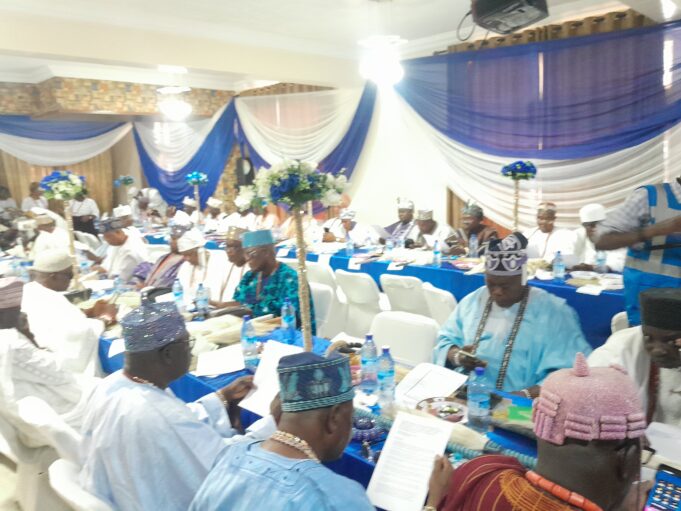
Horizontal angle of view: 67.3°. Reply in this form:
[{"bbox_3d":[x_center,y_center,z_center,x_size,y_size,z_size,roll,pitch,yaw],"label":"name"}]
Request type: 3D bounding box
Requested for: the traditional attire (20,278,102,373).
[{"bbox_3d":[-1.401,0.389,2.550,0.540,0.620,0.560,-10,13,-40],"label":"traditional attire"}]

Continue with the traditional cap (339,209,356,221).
[{"bbox_3d":[0.089,-0.481,6.050,0.190,0.130,0.200,-11,21,4],"label":"traditional cap"}]

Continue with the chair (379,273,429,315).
[{"bbox_3d":[0.614,0.571,3.859,0.450,0.880,0.550,6,12,39],"label":"chair"}]

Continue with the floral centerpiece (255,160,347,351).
[{"bbox_3d":[-0.167,0.035,2.324,0.420,0.930,0.420,-1,10,0],"label":"floral centerpiece"}]

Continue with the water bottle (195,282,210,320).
[{"bbox_3d":[-0.877,0.283,3.217,0.073,0.245,0.073,6,12,39],"label":"water bottle"}]

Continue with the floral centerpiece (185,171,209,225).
[{"bbox_3d":[-2.465,-0.972,8.810,0.420,0.950,0.420,6,12,39],"label":"floral centerpiece"}]

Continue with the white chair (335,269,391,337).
[{"bbox_3d":[0.292,0.547,4.289,0.450,0.890,0.520,5,11,45],"label":"white chair"}]

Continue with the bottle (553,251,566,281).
[{"bbox_3d":[1.656,0.083,3.856,0.066,0.232,0.066,7,13,41],"label":"bottle"}]

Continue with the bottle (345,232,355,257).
[{"bbox_3d":[0.097,-0.115,5.386,0.073,0.245,0.073,6,12,39],"label":"bottle"}]

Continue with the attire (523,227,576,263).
[{"bbox_3d":[2.037,0.011,5.020,0.600,0.620,0.420,6,12,39],"label":"attire"}]

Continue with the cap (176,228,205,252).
[{"bbox_3d":[-1.173,-0.113,4.000,0.200,0.150,0.210,-18,12,4],"label":"cap"}]

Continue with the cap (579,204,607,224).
[{"bbox_3d":[2.196,-0.361,4.450,0.230,0.150,0.200,-20,18,-31],"label":"cap"}]

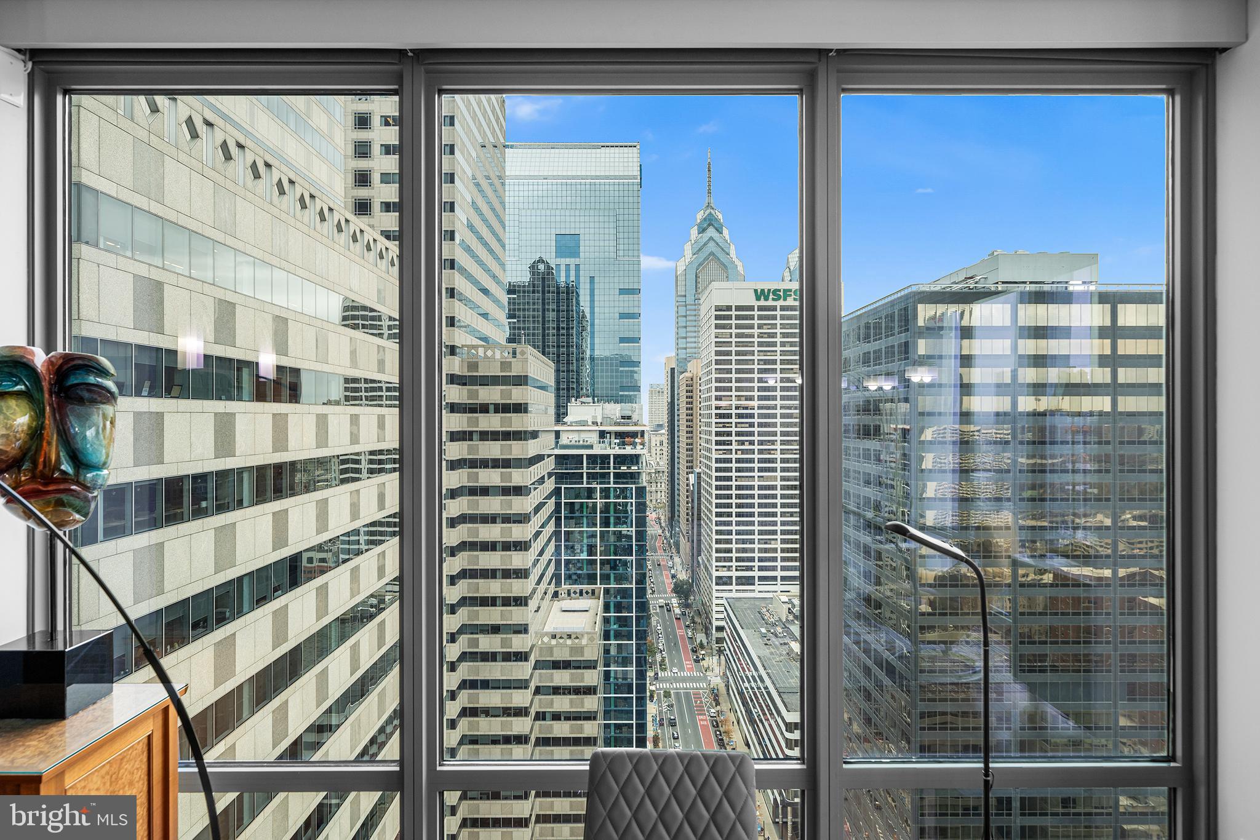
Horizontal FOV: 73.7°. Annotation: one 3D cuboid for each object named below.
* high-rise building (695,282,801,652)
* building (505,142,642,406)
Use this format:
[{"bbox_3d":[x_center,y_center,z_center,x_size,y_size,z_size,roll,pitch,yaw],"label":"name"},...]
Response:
[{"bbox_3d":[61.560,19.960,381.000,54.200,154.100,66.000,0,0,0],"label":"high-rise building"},{"bbox_3d":[-19.930,3.950,288.500,46.500,186.100,37.000,0,0,0],"label":"building"}]

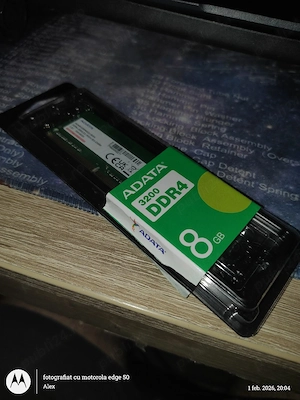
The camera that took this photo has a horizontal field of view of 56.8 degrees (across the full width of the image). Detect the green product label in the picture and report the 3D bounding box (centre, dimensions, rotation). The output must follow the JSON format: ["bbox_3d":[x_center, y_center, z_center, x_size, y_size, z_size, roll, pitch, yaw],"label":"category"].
[{"bbox_3d":[0.016,0.001,0.127,0.054,0.003,0.042,39,62,21],"label":"green product label"}]

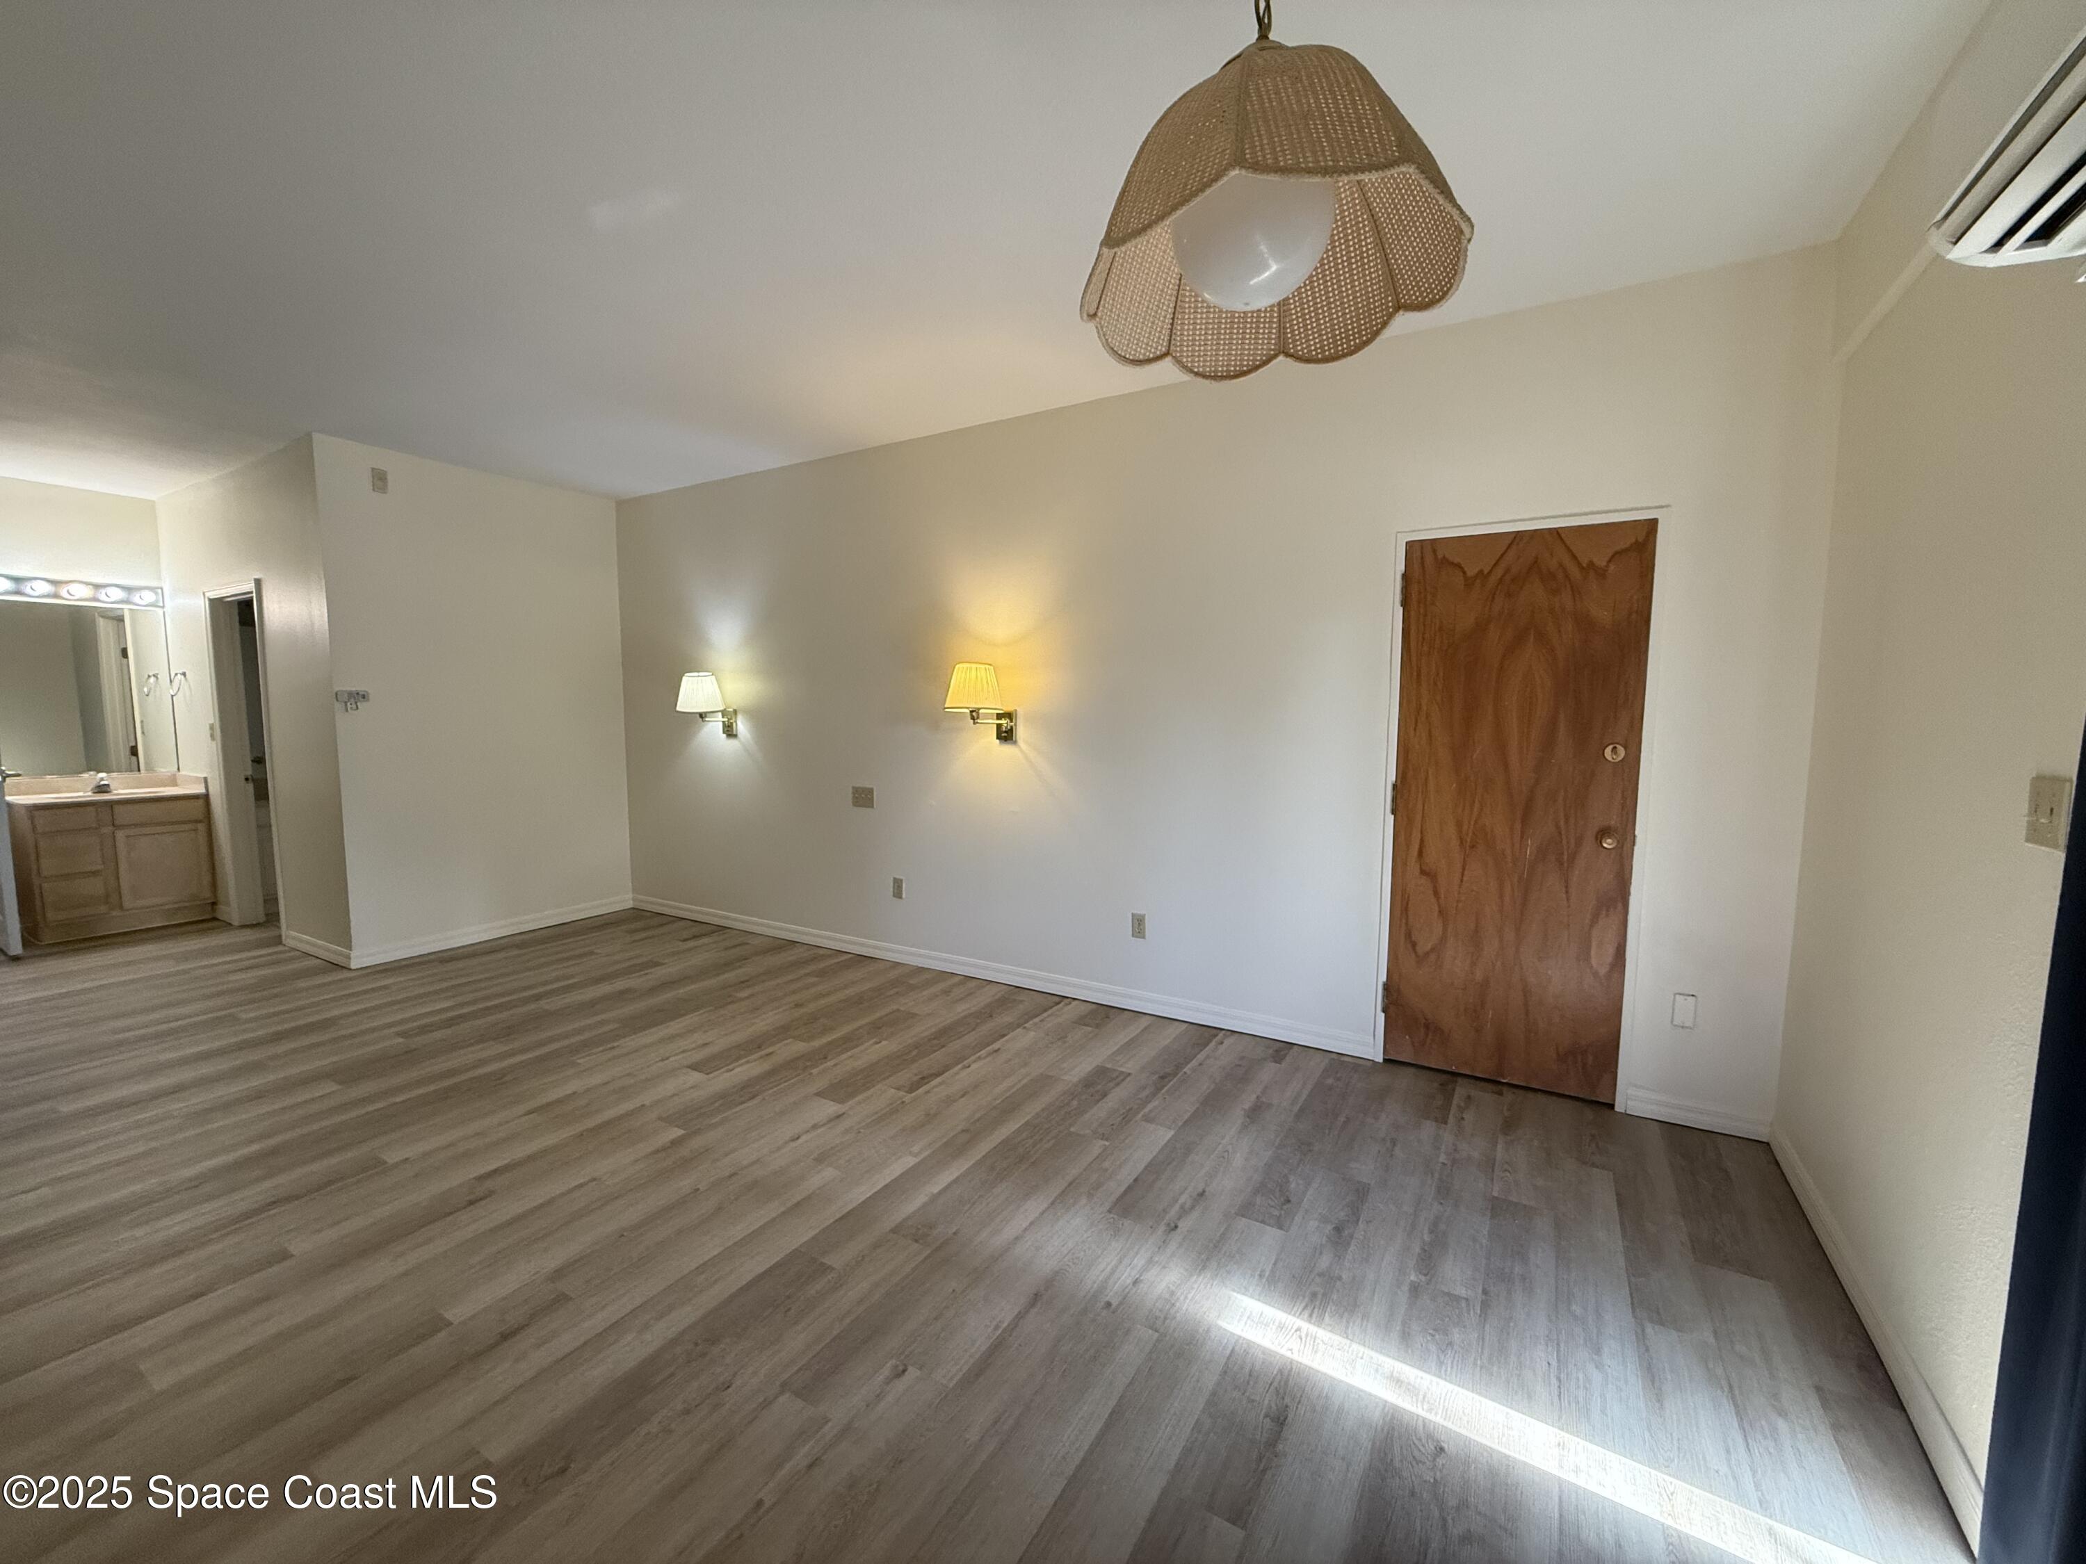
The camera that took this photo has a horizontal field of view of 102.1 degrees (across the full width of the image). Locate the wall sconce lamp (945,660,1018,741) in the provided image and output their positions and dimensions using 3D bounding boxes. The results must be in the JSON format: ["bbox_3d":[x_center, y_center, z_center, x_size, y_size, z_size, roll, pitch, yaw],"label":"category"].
[{"bbox_3d":[-0.286,-0.373,4.023,0.280,0.375,0.380,3,6,31],"label":"wall sconce lamp"}]

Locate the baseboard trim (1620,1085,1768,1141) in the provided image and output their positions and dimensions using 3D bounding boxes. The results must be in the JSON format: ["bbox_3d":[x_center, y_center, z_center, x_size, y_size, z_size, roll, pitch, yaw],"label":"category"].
[{"bbox_3d":[2.215,1.127,2.854,0.395,0.098,0.014,3,6,31],"label":"baseboard trim"}]

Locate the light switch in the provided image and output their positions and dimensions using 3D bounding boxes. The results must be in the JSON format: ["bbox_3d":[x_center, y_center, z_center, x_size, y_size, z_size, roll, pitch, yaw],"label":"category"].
[{"bbox_3d":[1.618,0.051,1.357,0.009,0.114,0.113,3,6,31],"label":"light switch"}]

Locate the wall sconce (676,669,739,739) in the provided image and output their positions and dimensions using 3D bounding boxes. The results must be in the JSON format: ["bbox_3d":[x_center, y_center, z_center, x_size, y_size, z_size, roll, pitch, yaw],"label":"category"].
[{"bbox_3d":[-2.011,-0.465,5.062,0.280,0.375,0.380,3,6,31],"label":"wall sconce"}]

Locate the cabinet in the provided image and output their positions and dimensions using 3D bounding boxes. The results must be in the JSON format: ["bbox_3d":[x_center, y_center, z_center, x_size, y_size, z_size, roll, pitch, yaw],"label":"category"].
[{"bbox_3d":[-5.841,0.505,5.316,0.520,0.825,0.755,3,6,31],"label":"cabinet"}]

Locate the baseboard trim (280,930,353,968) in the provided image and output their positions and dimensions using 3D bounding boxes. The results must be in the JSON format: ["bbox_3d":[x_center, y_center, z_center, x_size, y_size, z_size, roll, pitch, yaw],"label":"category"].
[{"bbox_3d":[-4.056,0.932,4.721,0.850,0.098,0.014,3,6,31],"label":"baseboard trim"}]

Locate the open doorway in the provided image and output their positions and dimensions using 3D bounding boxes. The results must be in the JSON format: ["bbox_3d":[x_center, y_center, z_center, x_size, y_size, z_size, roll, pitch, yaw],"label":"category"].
[{"bbox_3d":[-4.759,-0.107,5.112,0.860,2.090,0.120,3,6,31],"label":"open doorway"}]

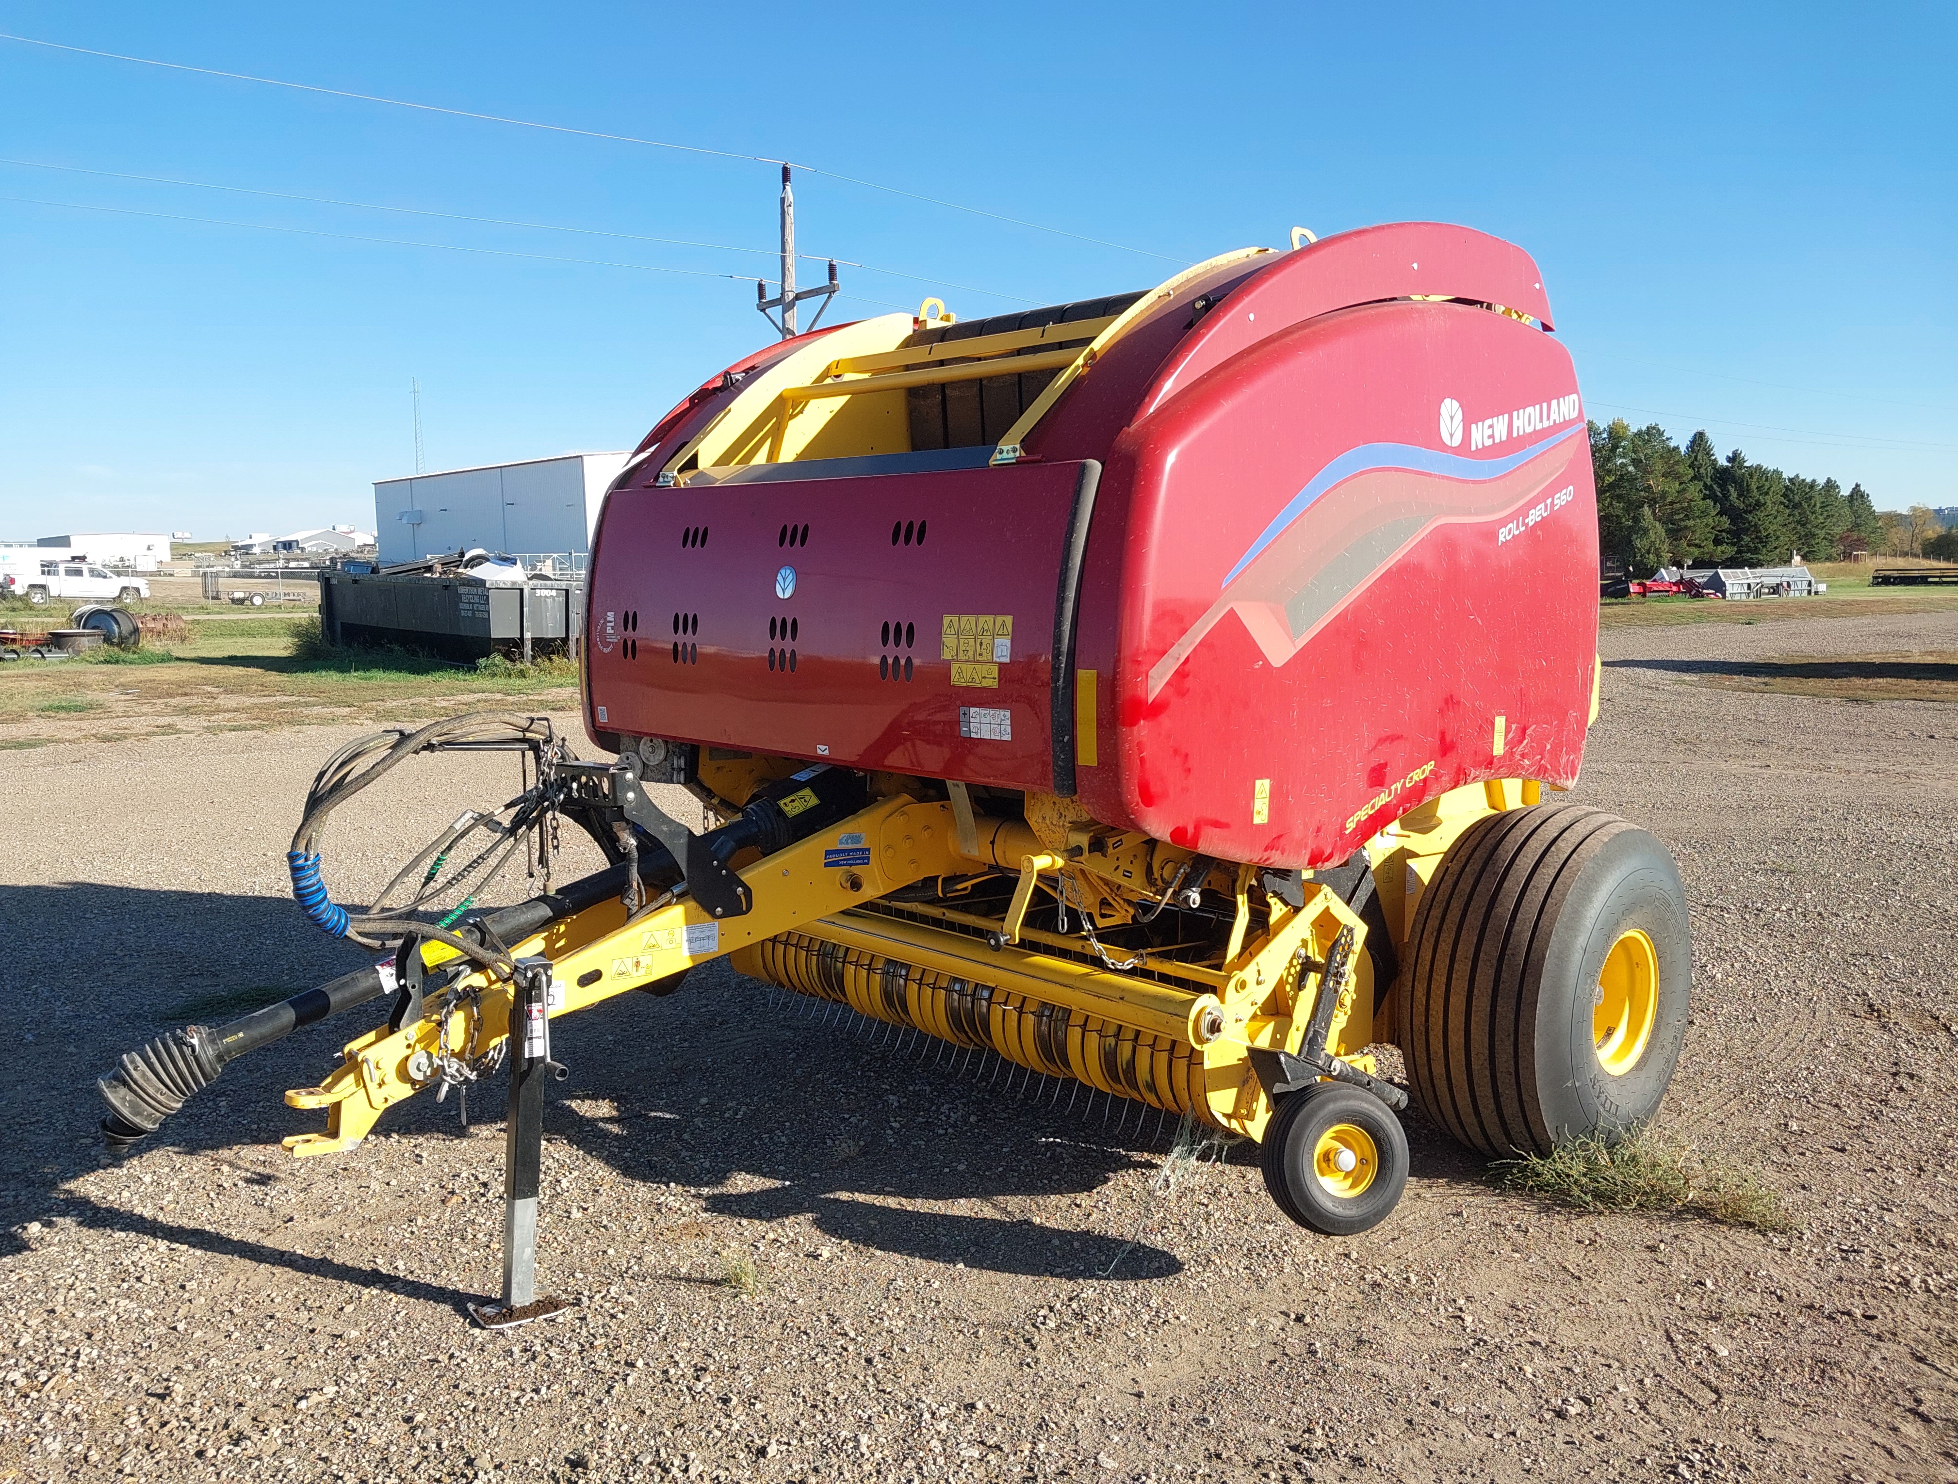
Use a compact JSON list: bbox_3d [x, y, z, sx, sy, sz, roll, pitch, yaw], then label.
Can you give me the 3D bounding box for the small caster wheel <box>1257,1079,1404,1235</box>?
[{"bbox_3d":[0.881,1.026,3.810,0.370,0.370,0.150,-3,8,-20],"label":"small caster wheel"}]

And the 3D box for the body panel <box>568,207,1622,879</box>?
[{"bbox_3d":[0.389,-0.684,5.040,2.530,1.790,2.200,-7,10,-43],"label":"body panel"}]

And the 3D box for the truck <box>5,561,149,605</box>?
[{"bbox_3d":[-41.061,-7.203,70.500,5.850,1.900,2.030,-4,8,-32],"label":"truck"}]

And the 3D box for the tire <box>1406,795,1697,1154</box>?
[{"bbox_3d":[1.755,0.745,4.750,1.010,1.000,0.520,-7,10,-43],"label":"tire"}]

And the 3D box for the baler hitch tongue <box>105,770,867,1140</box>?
[{"bbox_3d":[-0.967,0.463,3.705,2.000,0.720,0.420,-6,9,-44],"label":"baler hitch tongue"}]

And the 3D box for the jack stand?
[{"bbox_3d":[-1.097,0.939,3.694,0.220,0.860,0.170,-7,10,-43],"label":"jack stand"}]

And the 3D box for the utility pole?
[{"bbox_3d":[-3.229,-5.620,26.508,0.300,8.280,2.500,-6,9,-38],"label":"utility pole"}]

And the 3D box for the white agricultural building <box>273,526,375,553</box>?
[{"bbox_3d":[-178.155,-54.898,420.000,22.000,6.600,28.000,-2,7,-14],"label":"white agricultural building"}]

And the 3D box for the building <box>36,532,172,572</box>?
[{"bbox_3d":[-150.098,-32.780,265.000,15.000,5.200,45.000,-5,9,-35],"label":"building"}]

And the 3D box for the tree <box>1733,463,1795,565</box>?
[{"bbox_3d":[81.330,-23.478,160.000,6.300,10.800,6.300,4,8,27],"label":"tree"}]

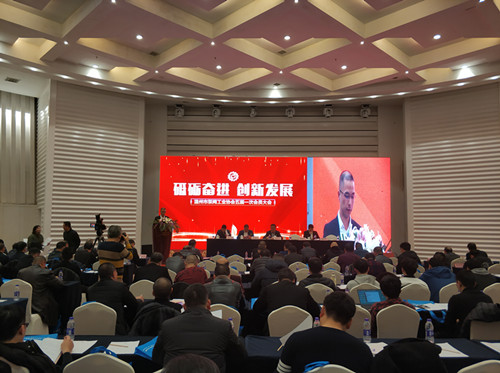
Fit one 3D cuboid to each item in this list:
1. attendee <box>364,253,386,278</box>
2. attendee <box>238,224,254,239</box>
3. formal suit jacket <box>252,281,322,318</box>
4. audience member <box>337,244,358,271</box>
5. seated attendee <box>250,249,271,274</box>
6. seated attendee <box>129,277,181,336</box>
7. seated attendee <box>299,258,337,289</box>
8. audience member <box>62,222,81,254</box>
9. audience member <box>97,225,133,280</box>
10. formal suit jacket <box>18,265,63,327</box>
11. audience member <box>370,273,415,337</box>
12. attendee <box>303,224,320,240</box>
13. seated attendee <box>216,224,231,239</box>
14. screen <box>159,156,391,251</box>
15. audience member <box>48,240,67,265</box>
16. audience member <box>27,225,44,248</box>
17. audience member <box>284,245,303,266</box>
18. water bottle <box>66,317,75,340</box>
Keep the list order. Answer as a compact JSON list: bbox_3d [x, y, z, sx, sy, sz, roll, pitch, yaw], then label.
[{"bbox_3d":[2.169,1.770,6.813,0.540,1.220,0.780,0,-6,0],"label":"attendee"},{"bbox_3d":[-0.113,1.814,12.282,0.520,1.250,0.720,0,-6,0],"label":"attendee"},{"bbox_3d":[0.402,1.380,4.270,0.700,0.690,0.520,0,-5,0],"label":"formal suit jacket"},{"bbox_3d":[2.161,1.947,8.701,0.520,1.310,0.800,0,-6,0],"label":"audience member"},{"bbox_3d":[0.218,1.738,6.845,0.540,1.260,0.780,0,-6,0],"label":"seated attendee"},{"bbox_3d":[-1.019,1.600,4.319,0.570,1.180,0.750,0,-5,0],"label":"seated attendee"},{"bbox_3d":[1.008,1.686,5.768,0.570,1.280,0.750,0,-5,0],"label":"seated attendee"},{"bbox_3d":[-4.493,1.801,9.766,0.400,1.720,0.500,4,-7,-34],"label":"audience member"},{"bbox_3d":[-2.296,1.503,6.431,0.560,1.680,0.480,-2,-6,20],"label":"audience member"},{"bbox_3d":[-3.140,1.616,5.825,0.600,0.830,0.500,-2,-6,18],"label":"formal suit jacket"},{"bbox_3d":[1.481,1.532,4.149,0.520,1.220,0.850,1,-6,-3],"label":"audience member"},{"bbox_3d":[1.943,1.829,12.282,0.520,1.250,0.720,0,-6,0],"label":"attendee"},{"bbox_3d":[-0.949,1.991,13.769,0.560,1.250,0.750,0,-6,0],"label":"seated attendee"},{"bbox_3d":[0.917,0.655,14.304,8.500,3.470,0.150,0,-6,0],"label":"screen"},{"bbox_3d":[-4.081,1.832,8.259,0.540,1.280,0.780,-1,-6,15],"label":"audience member"},{"bbox_3d":[-5.463,1.806,9.868,0.380,1.620,0.460,-1,-6,15],"label":"audience member"},{"bbox_3d":[1.040,1.980,8.854,0.550,1.270,0.750,0,-5,-3],"label":"audience member"},{"bbox_3d":[-1.469,1.167,3.199,0.064,0.196,0.064,0,-6,0],"label":"water bottle"}]

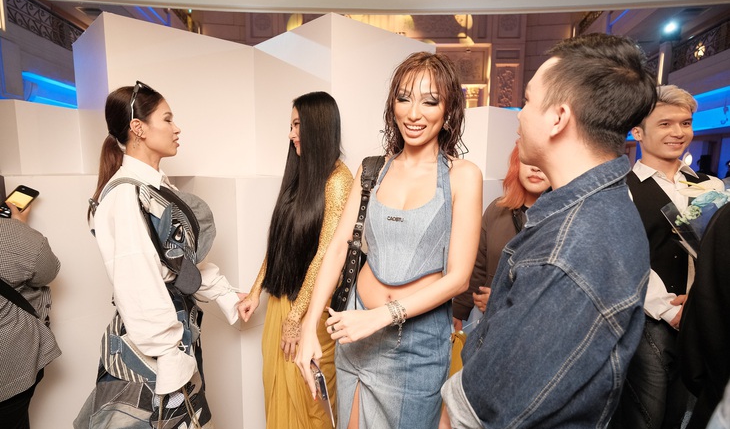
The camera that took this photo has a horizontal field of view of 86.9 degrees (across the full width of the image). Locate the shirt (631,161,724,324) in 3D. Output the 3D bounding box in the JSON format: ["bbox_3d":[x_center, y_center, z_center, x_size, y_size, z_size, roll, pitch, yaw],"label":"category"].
[{"bbox_3d":[1.034,0.097,1.330,0.430,0.560,0.270,2,6,18],"label":"shirt"}]

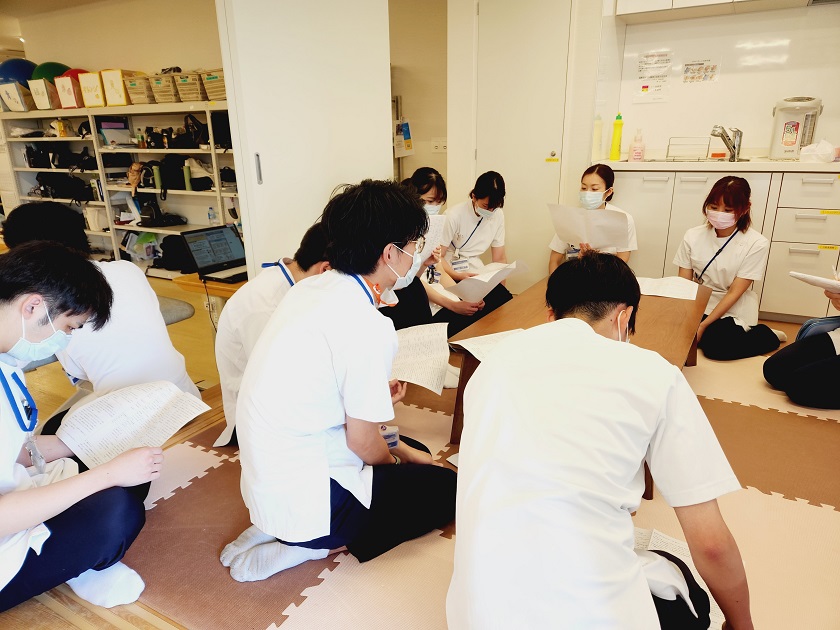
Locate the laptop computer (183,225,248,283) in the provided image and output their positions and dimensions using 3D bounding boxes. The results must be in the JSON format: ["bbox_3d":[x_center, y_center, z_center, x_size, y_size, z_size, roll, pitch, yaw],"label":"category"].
[{"bbox_3d":[-0.962,-0.327,2.887,0.330,0.222,0.350,9,21,29],"label":"laptop computer"}]

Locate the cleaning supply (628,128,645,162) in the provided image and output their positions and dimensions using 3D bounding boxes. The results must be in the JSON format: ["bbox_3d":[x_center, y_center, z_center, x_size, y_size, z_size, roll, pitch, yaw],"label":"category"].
[{"bbox_3d":[1.236,-0.963,3.160,0.085,0.185,0.060,7,19,24],"label":"cleaning supply"}]

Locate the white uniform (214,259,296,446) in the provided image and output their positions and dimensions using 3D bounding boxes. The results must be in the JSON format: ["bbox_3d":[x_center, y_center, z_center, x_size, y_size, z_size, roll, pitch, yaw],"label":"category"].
[{"bbox_3d":[-0.434,0.113,1.750,0.440,0.610,0.480,-6,18,-17],"label":"white uniform"}]

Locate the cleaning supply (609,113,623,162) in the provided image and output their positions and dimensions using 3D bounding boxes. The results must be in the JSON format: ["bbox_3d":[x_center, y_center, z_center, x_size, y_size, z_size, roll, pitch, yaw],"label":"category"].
[{"bbox_3d":[1.182,-1.065,3.343,0.064,0.268,0.057,8,20,26],"label":"cleaning supply"}]

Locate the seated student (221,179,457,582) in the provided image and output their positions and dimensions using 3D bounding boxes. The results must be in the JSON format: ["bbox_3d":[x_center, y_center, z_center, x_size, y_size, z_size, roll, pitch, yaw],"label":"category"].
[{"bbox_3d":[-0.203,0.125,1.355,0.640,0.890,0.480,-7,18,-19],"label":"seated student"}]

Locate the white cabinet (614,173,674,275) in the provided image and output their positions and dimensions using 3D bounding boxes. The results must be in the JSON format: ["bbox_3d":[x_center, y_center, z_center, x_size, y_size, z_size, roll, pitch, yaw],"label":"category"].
[{"bbox_3d":[1.338,-0.526,3.468,0.440,0.740,0.500,9,20,30],"label":"white cabinet"}]

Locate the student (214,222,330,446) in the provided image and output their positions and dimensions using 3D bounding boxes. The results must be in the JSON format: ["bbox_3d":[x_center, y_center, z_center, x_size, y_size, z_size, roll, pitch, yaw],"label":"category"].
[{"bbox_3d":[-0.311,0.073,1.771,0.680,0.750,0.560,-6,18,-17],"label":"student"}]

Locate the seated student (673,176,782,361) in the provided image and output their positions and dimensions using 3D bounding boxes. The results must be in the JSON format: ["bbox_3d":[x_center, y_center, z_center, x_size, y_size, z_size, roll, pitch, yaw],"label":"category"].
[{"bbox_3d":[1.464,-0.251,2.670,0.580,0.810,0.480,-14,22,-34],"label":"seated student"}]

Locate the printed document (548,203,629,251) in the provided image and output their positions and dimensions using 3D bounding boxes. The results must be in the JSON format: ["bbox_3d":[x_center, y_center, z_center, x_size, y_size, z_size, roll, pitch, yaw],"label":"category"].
[{"bbox_3d":[0.808,-0.418,2.667,0.385,0.260,0.070,10,61,31],"label":"printed document"}]

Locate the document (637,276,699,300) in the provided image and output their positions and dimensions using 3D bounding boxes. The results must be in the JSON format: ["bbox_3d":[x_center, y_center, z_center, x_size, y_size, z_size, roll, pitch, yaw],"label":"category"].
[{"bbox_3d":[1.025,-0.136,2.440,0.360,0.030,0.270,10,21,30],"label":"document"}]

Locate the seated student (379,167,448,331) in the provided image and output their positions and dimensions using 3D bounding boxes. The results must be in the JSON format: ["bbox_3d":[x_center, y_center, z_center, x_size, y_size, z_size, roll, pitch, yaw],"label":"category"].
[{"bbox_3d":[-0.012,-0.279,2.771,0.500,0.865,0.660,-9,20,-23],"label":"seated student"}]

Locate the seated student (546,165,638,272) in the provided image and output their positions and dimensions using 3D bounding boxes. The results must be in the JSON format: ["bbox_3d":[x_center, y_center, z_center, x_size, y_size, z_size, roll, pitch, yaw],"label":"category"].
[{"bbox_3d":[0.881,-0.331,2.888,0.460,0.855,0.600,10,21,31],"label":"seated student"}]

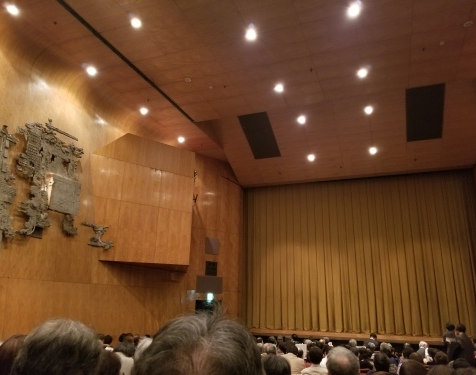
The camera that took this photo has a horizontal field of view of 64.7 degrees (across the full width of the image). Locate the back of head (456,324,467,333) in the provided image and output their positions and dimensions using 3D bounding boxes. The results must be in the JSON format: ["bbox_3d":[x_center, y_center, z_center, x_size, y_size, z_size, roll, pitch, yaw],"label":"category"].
[{"bbox_3d":[5.150,3.254,8.653,0.180,0.240,0.210,-1,-14,5],"label":"back of head"}]

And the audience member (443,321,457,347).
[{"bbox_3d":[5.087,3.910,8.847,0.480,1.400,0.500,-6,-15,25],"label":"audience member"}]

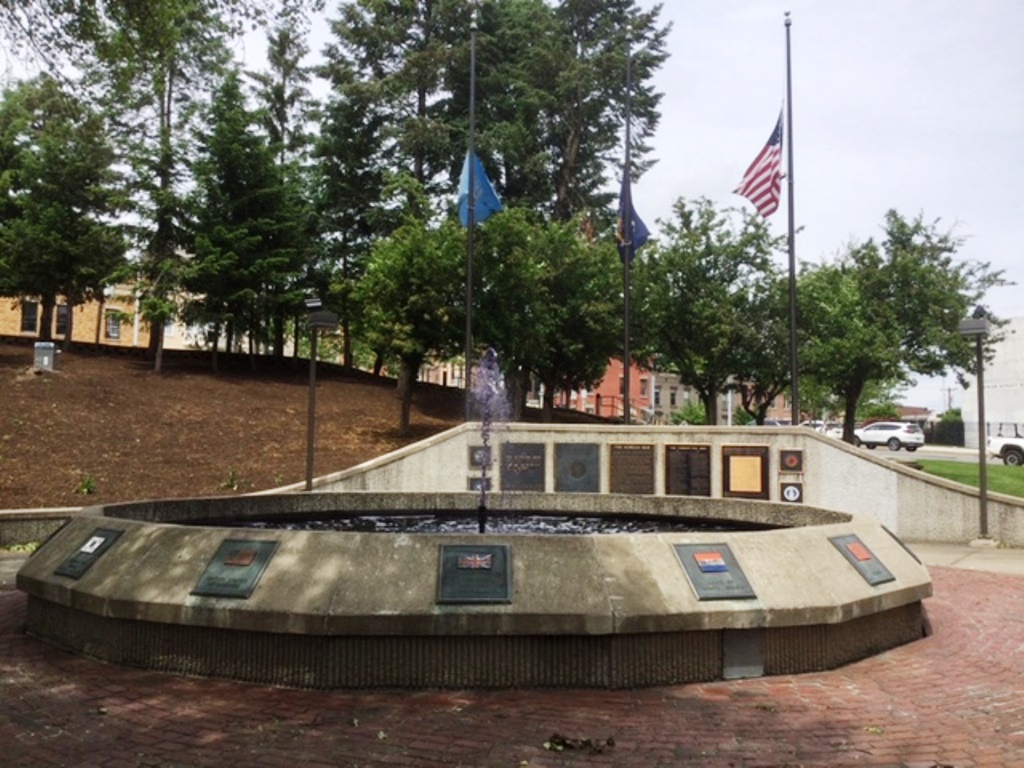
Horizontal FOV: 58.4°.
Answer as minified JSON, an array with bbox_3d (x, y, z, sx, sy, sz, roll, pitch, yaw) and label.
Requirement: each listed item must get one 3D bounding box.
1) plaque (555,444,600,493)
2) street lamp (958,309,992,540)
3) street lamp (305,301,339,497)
[{"bbox_3d":[1.266,1.658,17.757,0.872,0.999,0.050,1,-5,-3],"label":"plaque"},{"bbox_3d":[8.799,0.726,17.409,0.580,4.444,0.450,5,-7,-44],"label":"street lamp"},{"bbox_3d":[-3.636,0.545,17.415,0.450,4.466,0.580,4,-6,-33],"label":"street lamp"}]

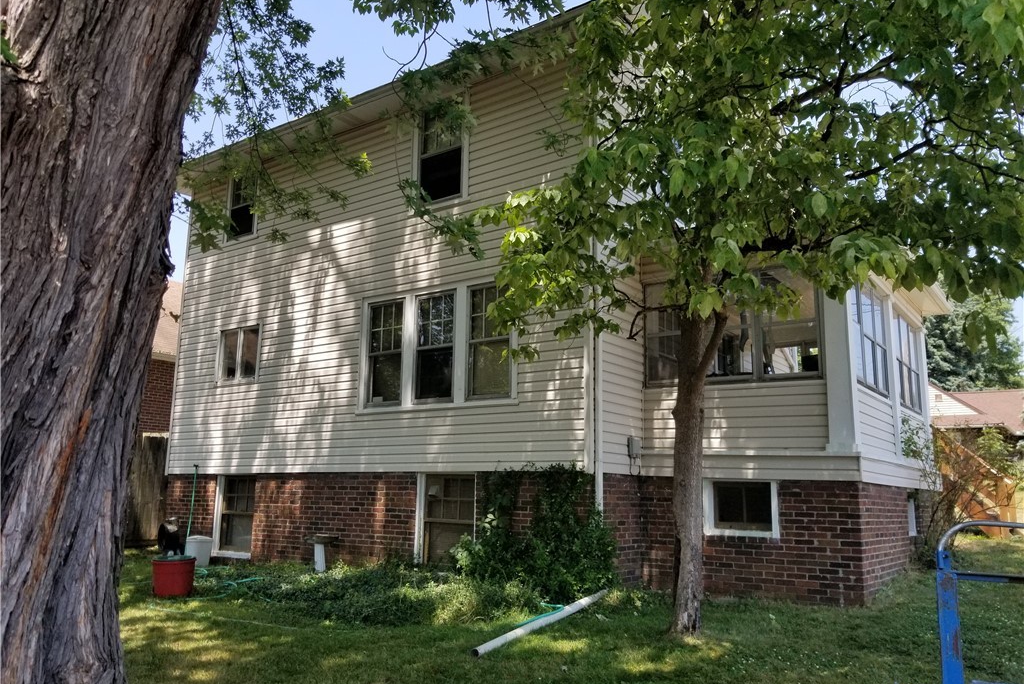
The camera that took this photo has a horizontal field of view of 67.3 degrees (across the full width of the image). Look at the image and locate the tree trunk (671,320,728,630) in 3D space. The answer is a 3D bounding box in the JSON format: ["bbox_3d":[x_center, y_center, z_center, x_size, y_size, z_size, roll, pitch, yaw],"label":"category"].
[{"bbox_3d":[1.644,1.087,6.918,0.440,2.850,0.380,-2,-11,13],"label":"tree trunk"}]

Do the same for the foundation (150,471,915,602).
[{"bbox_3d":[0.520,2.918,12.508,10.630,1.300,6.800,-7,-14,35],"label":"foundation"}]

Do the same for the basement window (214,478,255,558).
[{"bbox_3d":[-4.222,2.671,11.814,1.000,1.240,0.130,-7,-14,35],"label":"basement window"}]

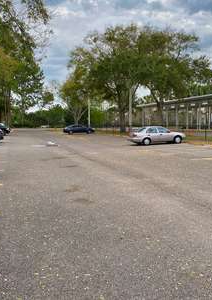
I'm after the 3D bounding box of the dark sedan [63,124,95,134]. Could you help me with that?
[{"bbox_3d":[-4.202,-3.209,45.767,4.750,1.440,1.820,-2,5,-16],"label":"dark sedan"}]

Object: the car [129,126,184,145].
[{"bbox_3d":[3.862,-1.159,23.008,4.420,1.380,1.700,-2,5,-16],"label":"car"}]

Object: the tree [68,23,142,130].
[{"bbox_3d":[0.524,-11.529,48.773,12.200,17.120,12.000,-2,5,-16],"label":"tree"}]

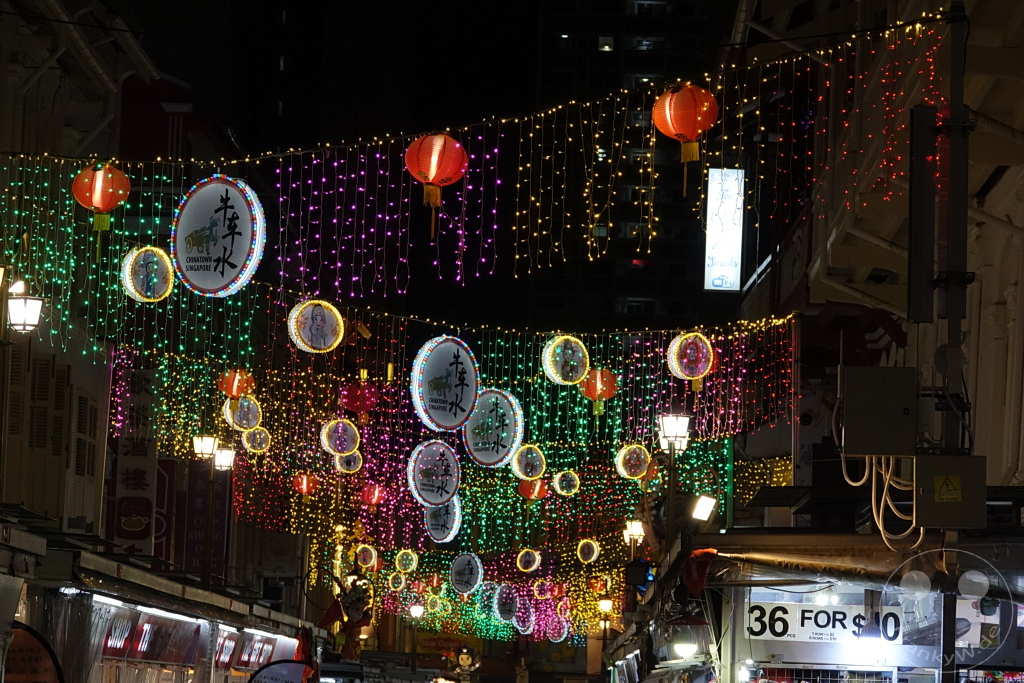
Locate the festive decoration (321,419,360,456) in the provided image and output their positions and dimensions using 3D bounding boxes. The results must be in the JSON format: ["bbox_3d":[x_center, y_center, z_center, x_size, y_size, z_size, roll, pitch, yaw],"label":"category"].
[{"bbox_3d":[-2.841,1.590,65.500,0.600,0.600,0.170,2,-6,-23],"label":"festive decoration"}]

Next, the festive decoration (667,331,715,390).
[{"bbox_3d":[2.073,0.197,45.800,0.540,0.580,0.150,4,-7,-35],"label":"festive decoration"}]

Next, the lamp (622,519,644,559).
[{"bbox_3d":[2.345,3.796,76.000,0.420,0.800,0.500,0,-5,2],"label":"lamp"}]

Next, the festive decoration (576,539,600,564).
[{"bbox_3d":[1.441,3.960,74.500,0.420,0.420,0.105,-4,-7,39],"label":"festive decoration"}]

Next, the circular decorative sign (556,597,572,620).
[{"bbox_3d":[1.381,7.049,104.000,0.105,0.420,0.420,5,-7,-42],"label":"circular decorative sign"}]

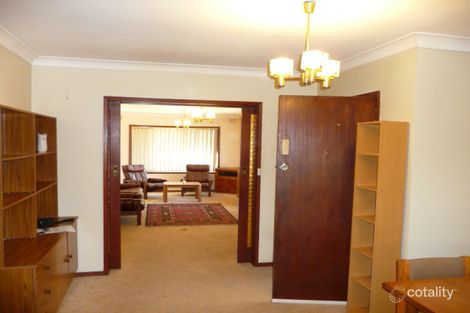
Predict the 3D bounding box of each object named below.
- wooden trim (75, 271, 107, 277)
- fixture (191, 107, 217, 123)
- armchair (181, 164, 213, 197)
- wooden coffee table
[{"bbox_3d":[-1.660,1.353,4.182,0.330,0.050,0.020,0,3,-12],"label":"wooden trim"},{"bbox_3d":[-0.608,-0.912,7.048,0.460,0.520,0.460,0,3,-12],"label":"fixture"},{"bbox_3d":[-1.075,0.674,10.459,0.800,0.850,0.780,1,3,-2],"label":"armchair"},{"bbox_3d":[-1.356,0.922,9.497,0.940,0.435,0.540,1,3,-8],"label":"wooden coffee table"}]

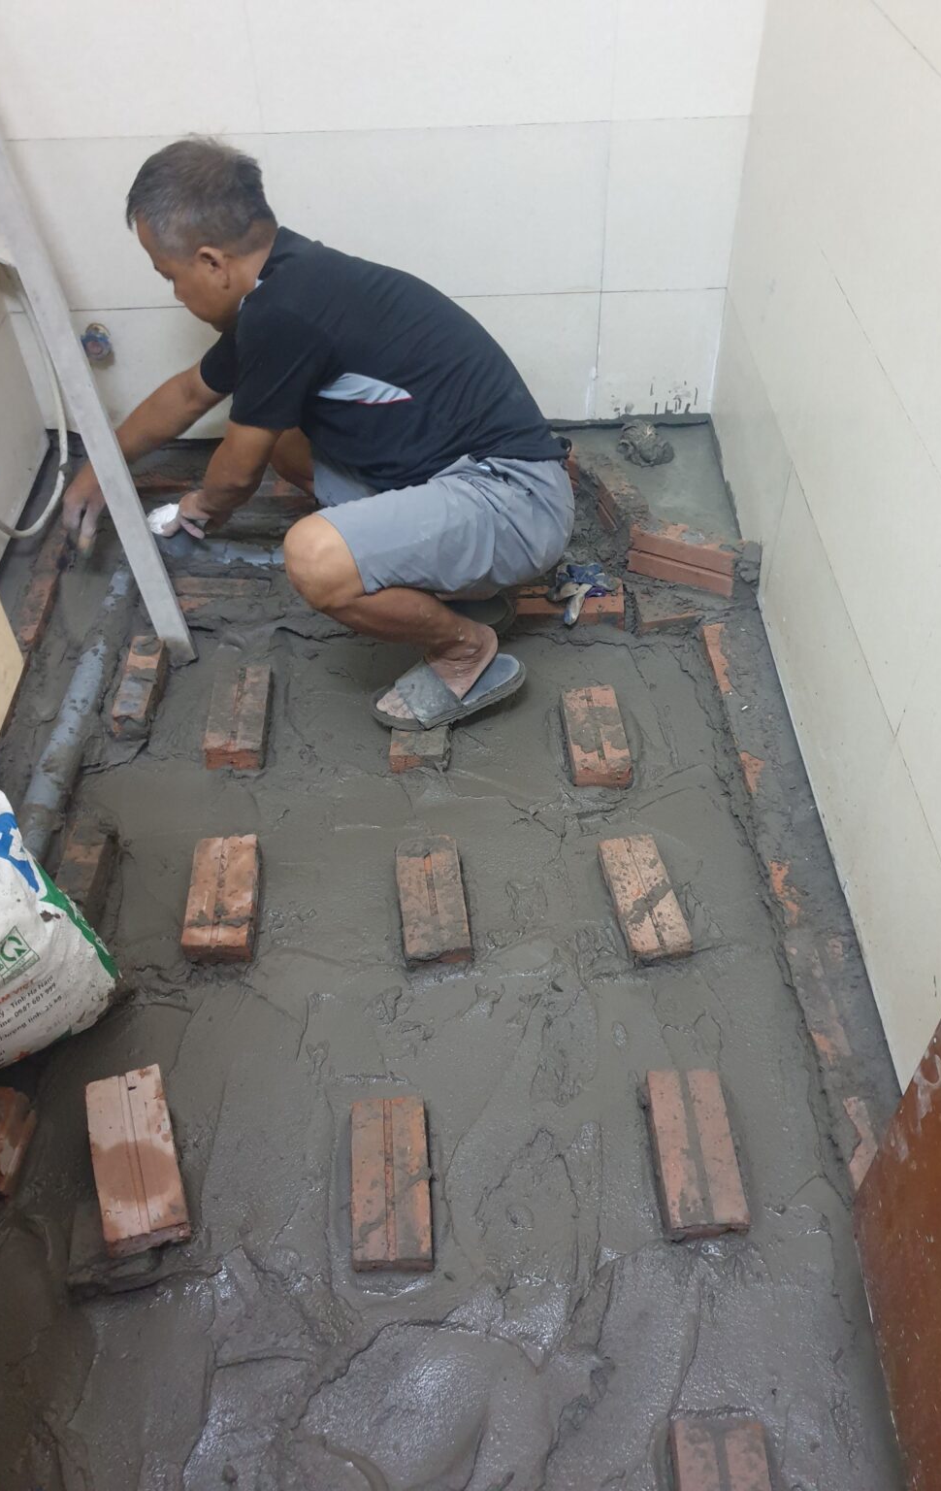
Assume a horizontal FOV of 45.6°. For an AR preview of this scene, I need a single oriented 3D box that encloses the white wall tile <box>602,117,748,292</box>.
[{"bbox_3d":[0.362,-0.974,2.029,0.240,0.300,0.010,-2,47,1],"label":"white wall tile"}]

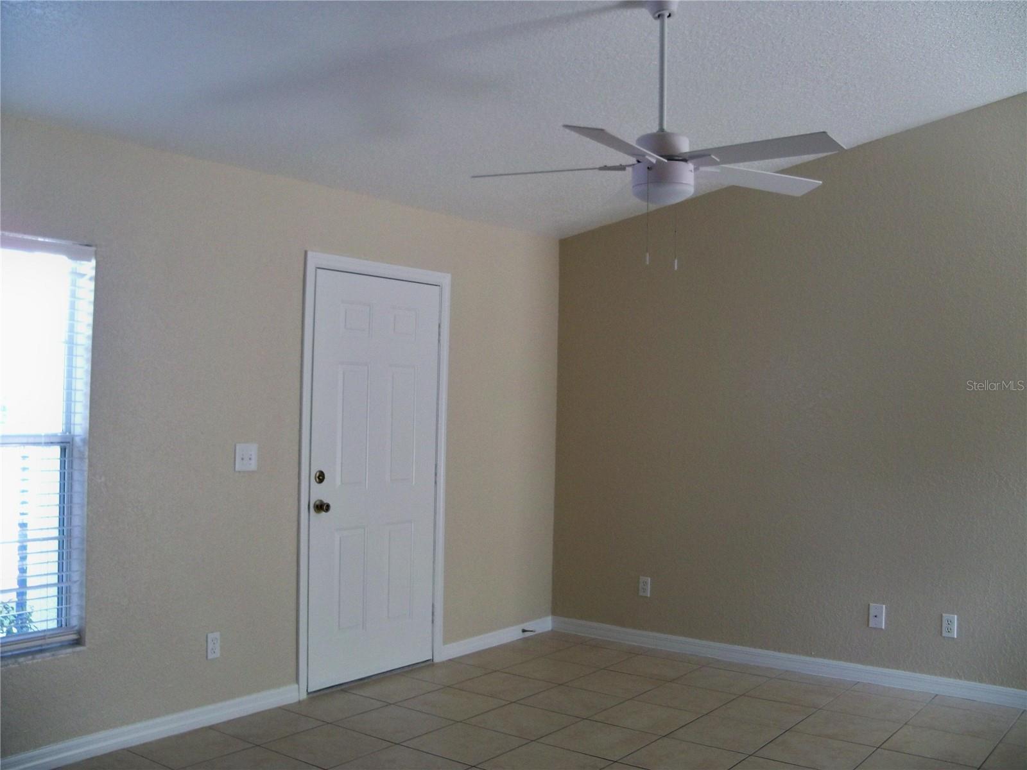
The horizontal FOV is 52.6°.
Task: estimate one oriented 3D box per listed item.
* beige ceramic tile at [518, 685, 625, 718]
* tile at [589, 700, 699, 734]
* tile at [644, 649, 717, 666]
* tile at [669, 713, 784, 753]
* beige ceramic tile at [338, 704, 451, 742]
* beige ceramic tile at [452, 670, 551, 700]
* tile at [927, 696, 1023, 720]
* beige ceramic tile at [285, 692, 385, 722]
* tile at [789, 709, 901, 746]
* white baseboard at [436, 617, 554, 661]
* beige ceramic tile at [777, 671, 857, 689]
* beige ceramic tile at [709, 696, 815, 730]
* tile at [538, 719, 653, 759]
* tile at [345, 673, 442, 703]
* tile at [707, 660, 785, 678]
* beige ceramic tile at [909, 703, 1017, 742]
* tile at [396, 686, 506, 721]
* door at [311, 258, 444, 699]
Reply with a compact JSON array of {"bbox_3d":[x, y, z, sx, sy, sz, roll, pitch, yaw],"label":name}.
[{"bbox_3d":[0.284,1.524,4.995,0.400,0.010,0.400,0,-1,36],"label":"beige ceramic tile"},{"bbox_3d":[0.608,1.525,4.757,0.400,0.010,0.400,0,-1,36],"label":"tile"},{"bbox_3d":[0.941,1.548,5.879,0.403,0.010,0.187,0,-1,37],"label":"tile"},{"bbox_3d":[0.932,1.527,4.525,0.400,0.010,0.400,0,-1,36],"label":"tile"},{"bbox_3d":[-0.522,1.495,4.577,0.403,0.010,0.403,0,-1,37],"label":"beige ceramic tile"},{"bbox_3d":[-0.041,1.522,5.238,0.400,0.010,0.400,0,-1,36],"label":"beige ceramic tile"},{"bbox_3d":[2.212,1.539,4.871,0.400,0.010,0.181,0,-1,37],"label":"tile"},{"bbox_3d":[-0.830,1.497,4.816,0.357,0.012,0.406,1,-1,37],"label":"beige ceramic tile"},{"bbox_3d":[1.486,1.526,4.550,0.400,0.010,0.400,0,-1,37],"label":"tile"},{"bbox_3d":[-0.089,1.489,6.126,0.015,0.086,1.060,0,-1,36],"label":"white baseboard"},{"bbox_3d":[1.592,1.553,5.431,0.400,0.010,0.209,0,-1,36],"label":"beige ceramic tile"},{"bbox_3d":[1.165,1.527,4.829,0.403,0.010,0.403,0,-1,37],"label":"beige ceramic tile"},{"bbox_3d":[0.367,1.516,4.427,0.406,0.012,0.406,1,-1,37],"label":"tile"},{"bbox_3d":[-0.583,1.504,5.127,0.343,0.010,0.403,0,-1,37],"label":"tile"},{"bbox_3d":[1.266,1.552,5.658,0.400,0.010,0.200,0,-1,36],"label":"tile"},{"bbox_3d":[2.039,1.534,4.709,0.406,0.012,0.406,1,-1,37],"label":"beige ceramic tile"},{"bbox_3d":[-0.280,1.504,4.867,0.400,0.010,0.400,0,-1,37],"label":"tile"},{"bbox_3d":[-0.708,0.464,5.336,0.048,2.035,0.914,0,-1,36],"label":"door"}]

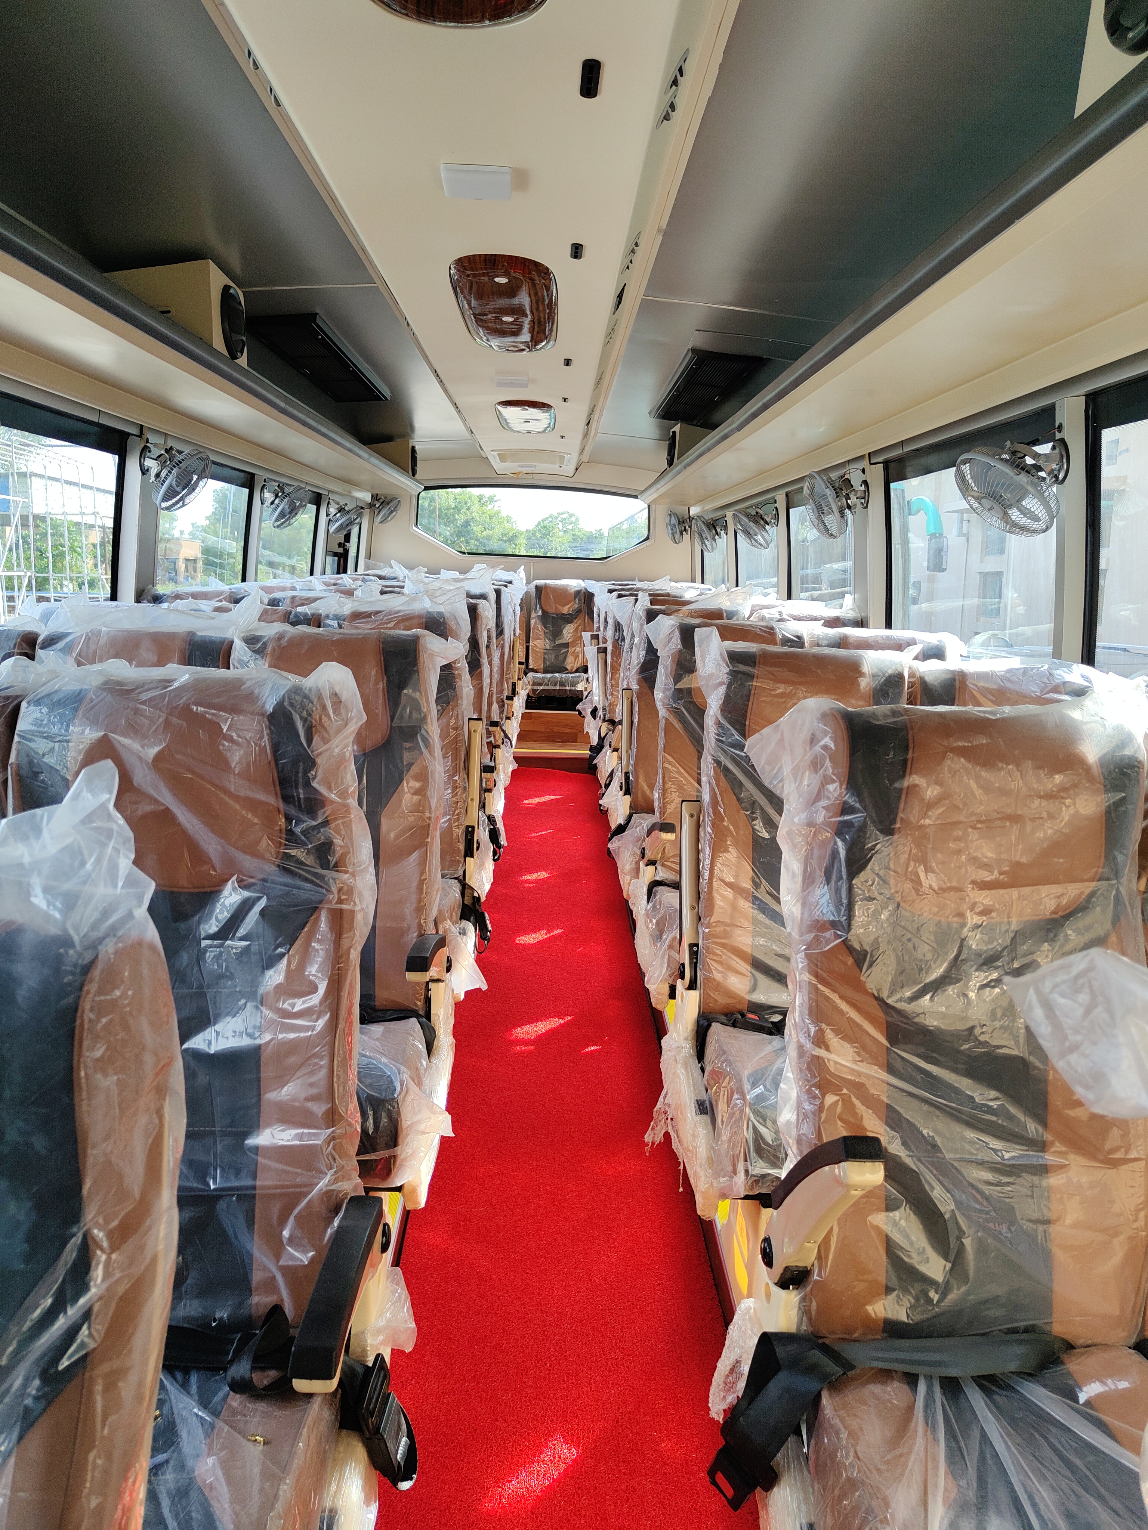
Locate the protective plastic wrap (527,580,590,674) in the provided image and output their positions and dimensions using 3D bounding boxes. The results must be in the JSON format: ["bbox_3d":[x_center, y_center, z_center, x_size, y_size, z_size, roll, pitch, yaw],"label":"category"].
[{"bbox_3d":[-0.127,-0.988,7.613,0.450,0.680,0.330,1,11,-1],"label":"protective plastic wrap"}]

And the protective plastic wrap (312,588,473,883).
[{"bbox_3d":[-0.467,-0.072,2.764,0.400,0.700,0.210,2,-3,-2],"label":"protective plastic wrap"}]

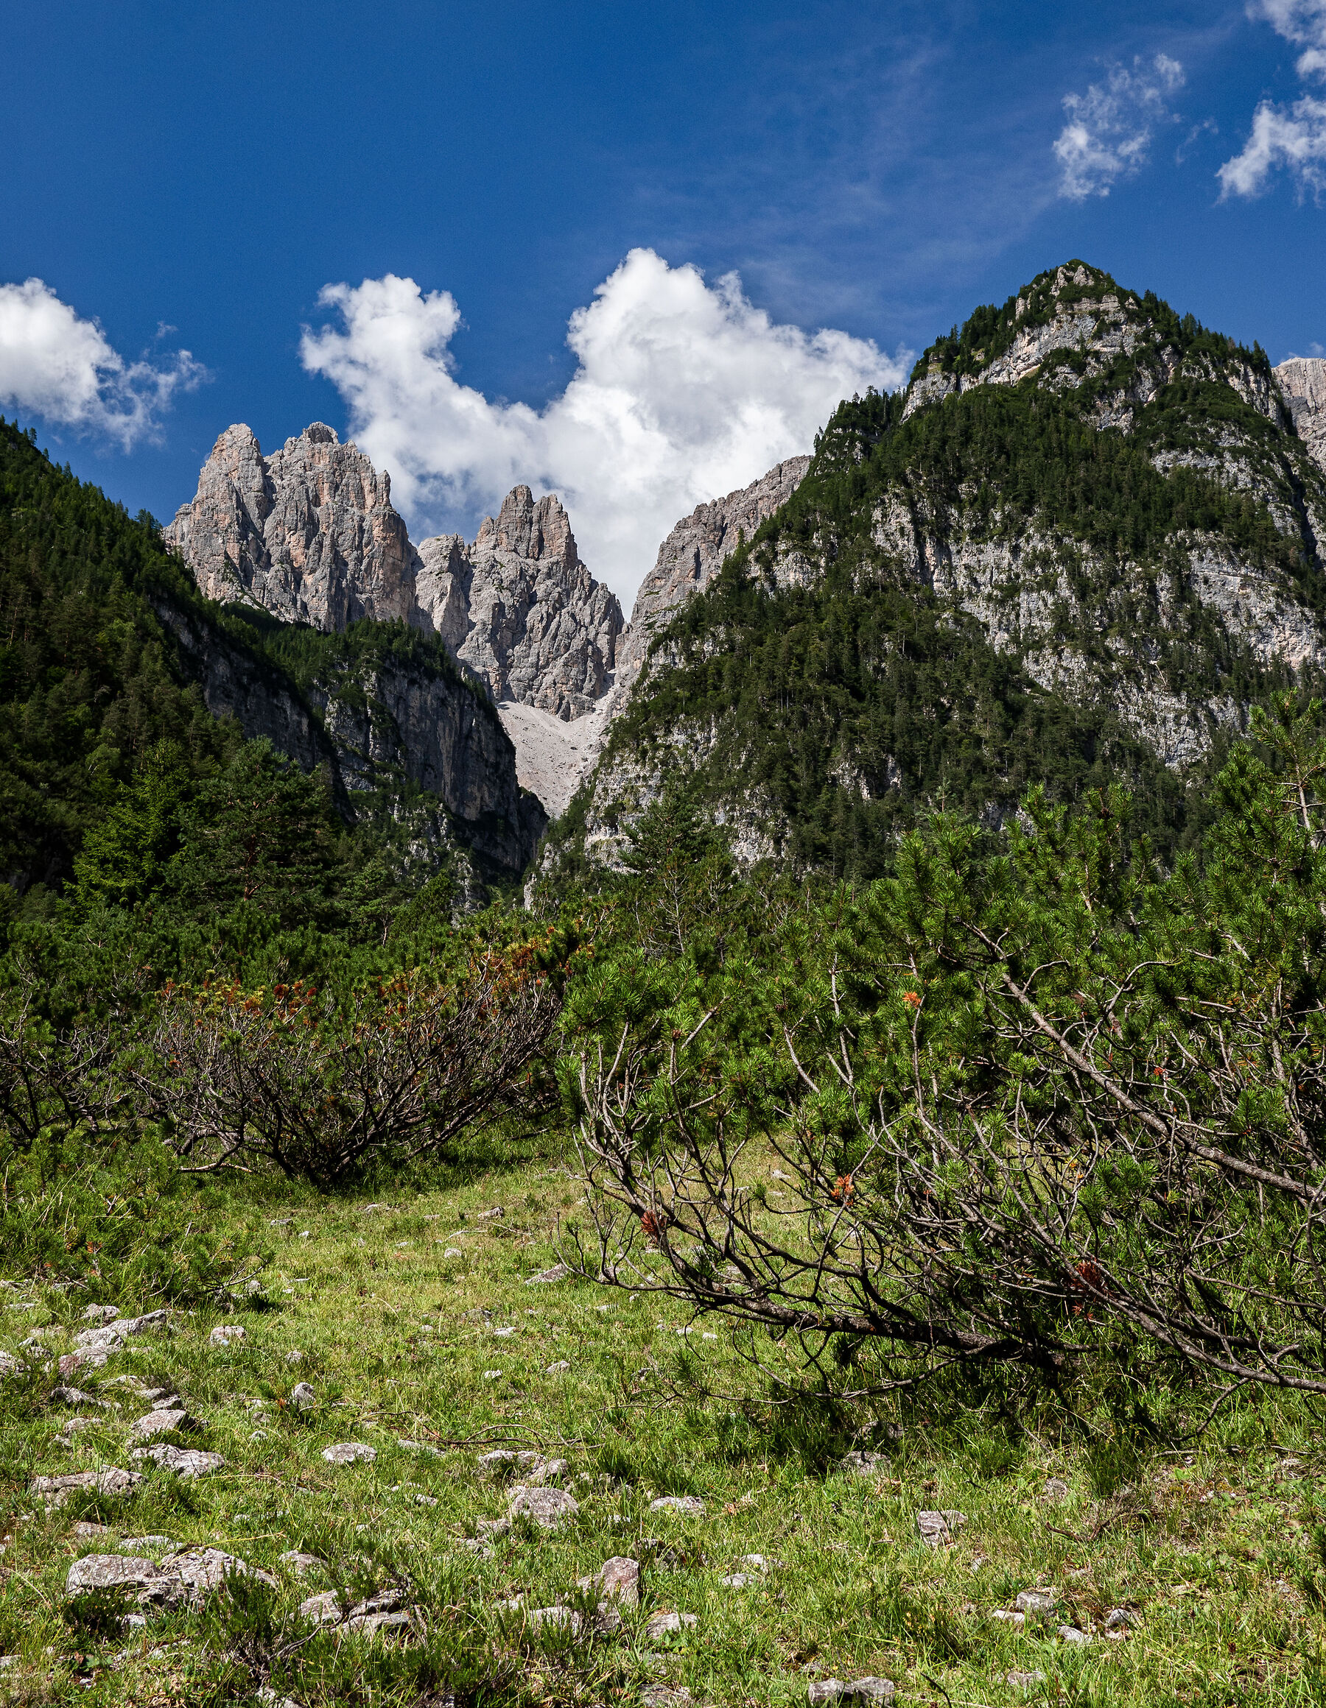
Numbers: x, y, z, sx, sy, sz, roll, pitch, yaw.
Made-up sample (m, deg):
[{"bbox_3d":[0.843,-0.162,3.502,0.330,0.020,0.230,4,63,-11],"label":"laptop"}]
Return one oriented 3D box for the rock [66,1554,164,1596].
[{"bbox_3d":[-1.321,1.740,4.926,0.229,0.070,0.151,1,-3,-15],"label":"rock"}]

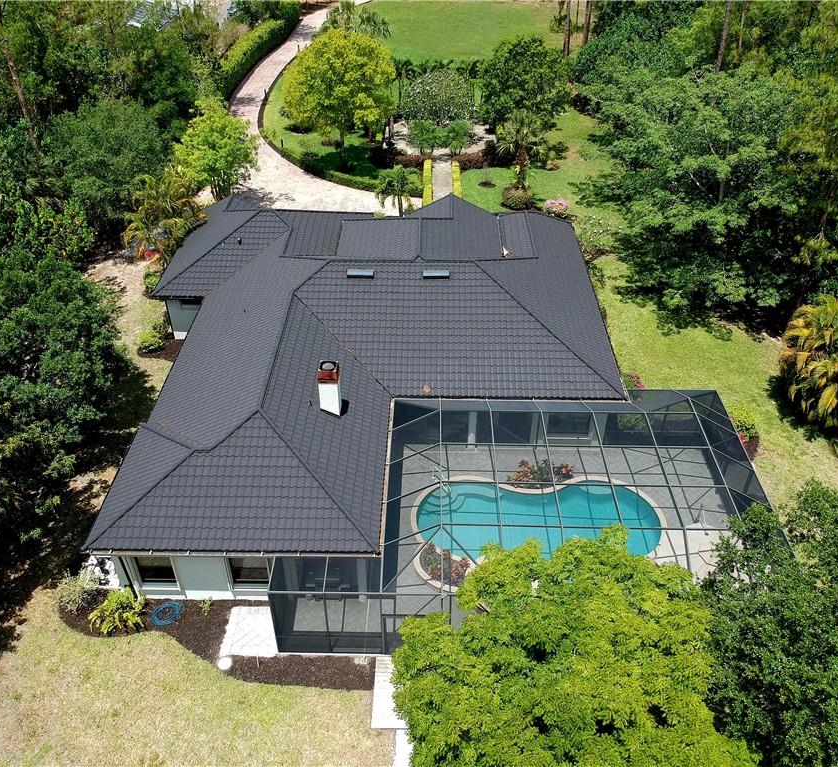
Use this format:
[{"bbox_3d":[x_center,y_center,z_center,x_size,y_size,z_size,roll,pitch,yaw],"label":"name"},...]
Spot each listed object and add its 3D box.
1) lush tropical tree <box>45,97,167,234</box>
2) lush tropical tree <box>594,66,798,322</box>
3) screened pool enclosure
[{"bbox_3d":[-18.348,-12.628,43.950,6.400,8.000,6.400,1,39,1],"label":"lush tropical tree"},{"bbox_3d":[13.725,-9.279,37.275,9.300,11.300,9.300,1,39,1],"label":"lush tropical tree"},{"bbox_3d":[3.919,4.373,27.954,17.100,4.410,10.340,1,38,1],"label":"screened pool enclosure"}]

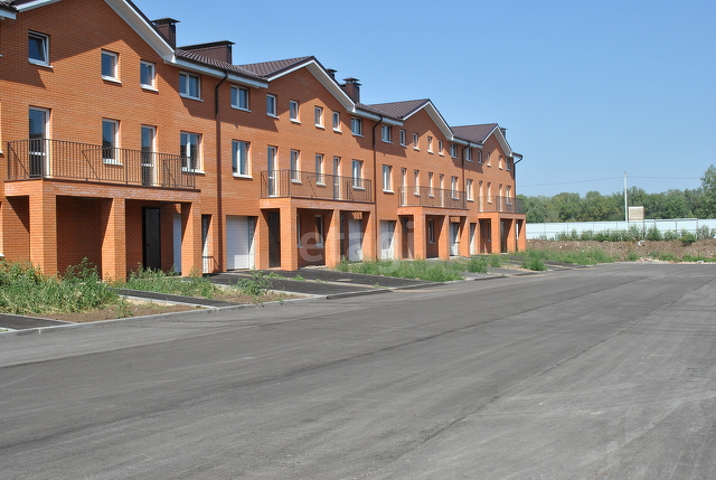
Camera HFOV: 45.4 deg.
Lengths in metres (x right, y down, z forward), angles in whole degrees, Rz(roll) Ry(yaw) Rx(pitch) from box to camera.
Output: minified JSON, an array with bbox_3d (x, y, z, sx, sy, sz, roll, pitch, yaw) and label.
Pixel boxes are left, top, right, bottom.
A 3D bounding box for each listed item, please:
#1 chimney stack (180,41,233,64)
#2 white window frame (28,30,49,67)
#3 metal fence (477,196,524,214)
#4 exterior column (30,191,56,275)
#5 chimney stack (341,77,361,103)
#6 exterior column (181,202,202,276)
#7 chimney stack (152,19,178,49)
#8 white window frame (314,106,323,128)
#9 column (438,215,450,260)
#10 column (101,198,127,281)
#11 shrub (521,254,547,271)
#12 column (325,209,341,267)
[{"bbox_3d":[-7.707,-9.149,43.061,3.320,1.172,0.690,-1,0,27],"label":"chimney stack"},{"bbox_3d":[-9.793,-5.830,26.148,0.120,0.961,0.830,-1,0,27],"label":"white window frame"},{"bbox_3d":[10.946,-2.563,64.879,1.414,1.159,6.697,-1,0,27],"label":"metal fence"},{"bbox_3d":[-8.951,0.001,24.505,0.510,2.533,0.510,-1,0,27],"label":"exterior column"},{"bbox_3d":[-0.435,-9.037,52.265,0.950,1.650,0.800,-1,0,27],"label":"chimney stack"},{"bbox_3d":[-5.803,0.009,29.902,0.510,2.573,0.500,-1,0,27],"label":"exterior column"},{"bbox_3d":[-8.439,-8.938,37.306,1.100,1.400,0.720,-1,0,28],"label":"chimney stack"},{"bbox_3d":[-1.934,-5.823,40.700,0.130,0.960,0.900,-1,0,27],"label":"white window frame"},{"bbox_3d":[5.326,-0.138,52.498,0.510,2.623,0.510,-1,0,27],"label":"column"},{"bbox_3d":[-7.537,0.041,26.504,0.510,2.593,0.510,-1,0,27],"label":"column"},{"bbox_3d":[9.307,1.190,45.300,1.100,0.850,1.250,-1,0,28],"label":"shrub"},{"bbox_3d":[-1.147,-0.043,39.812,0.520,2.650,0.520,-1,0,27],"label":"column"}]

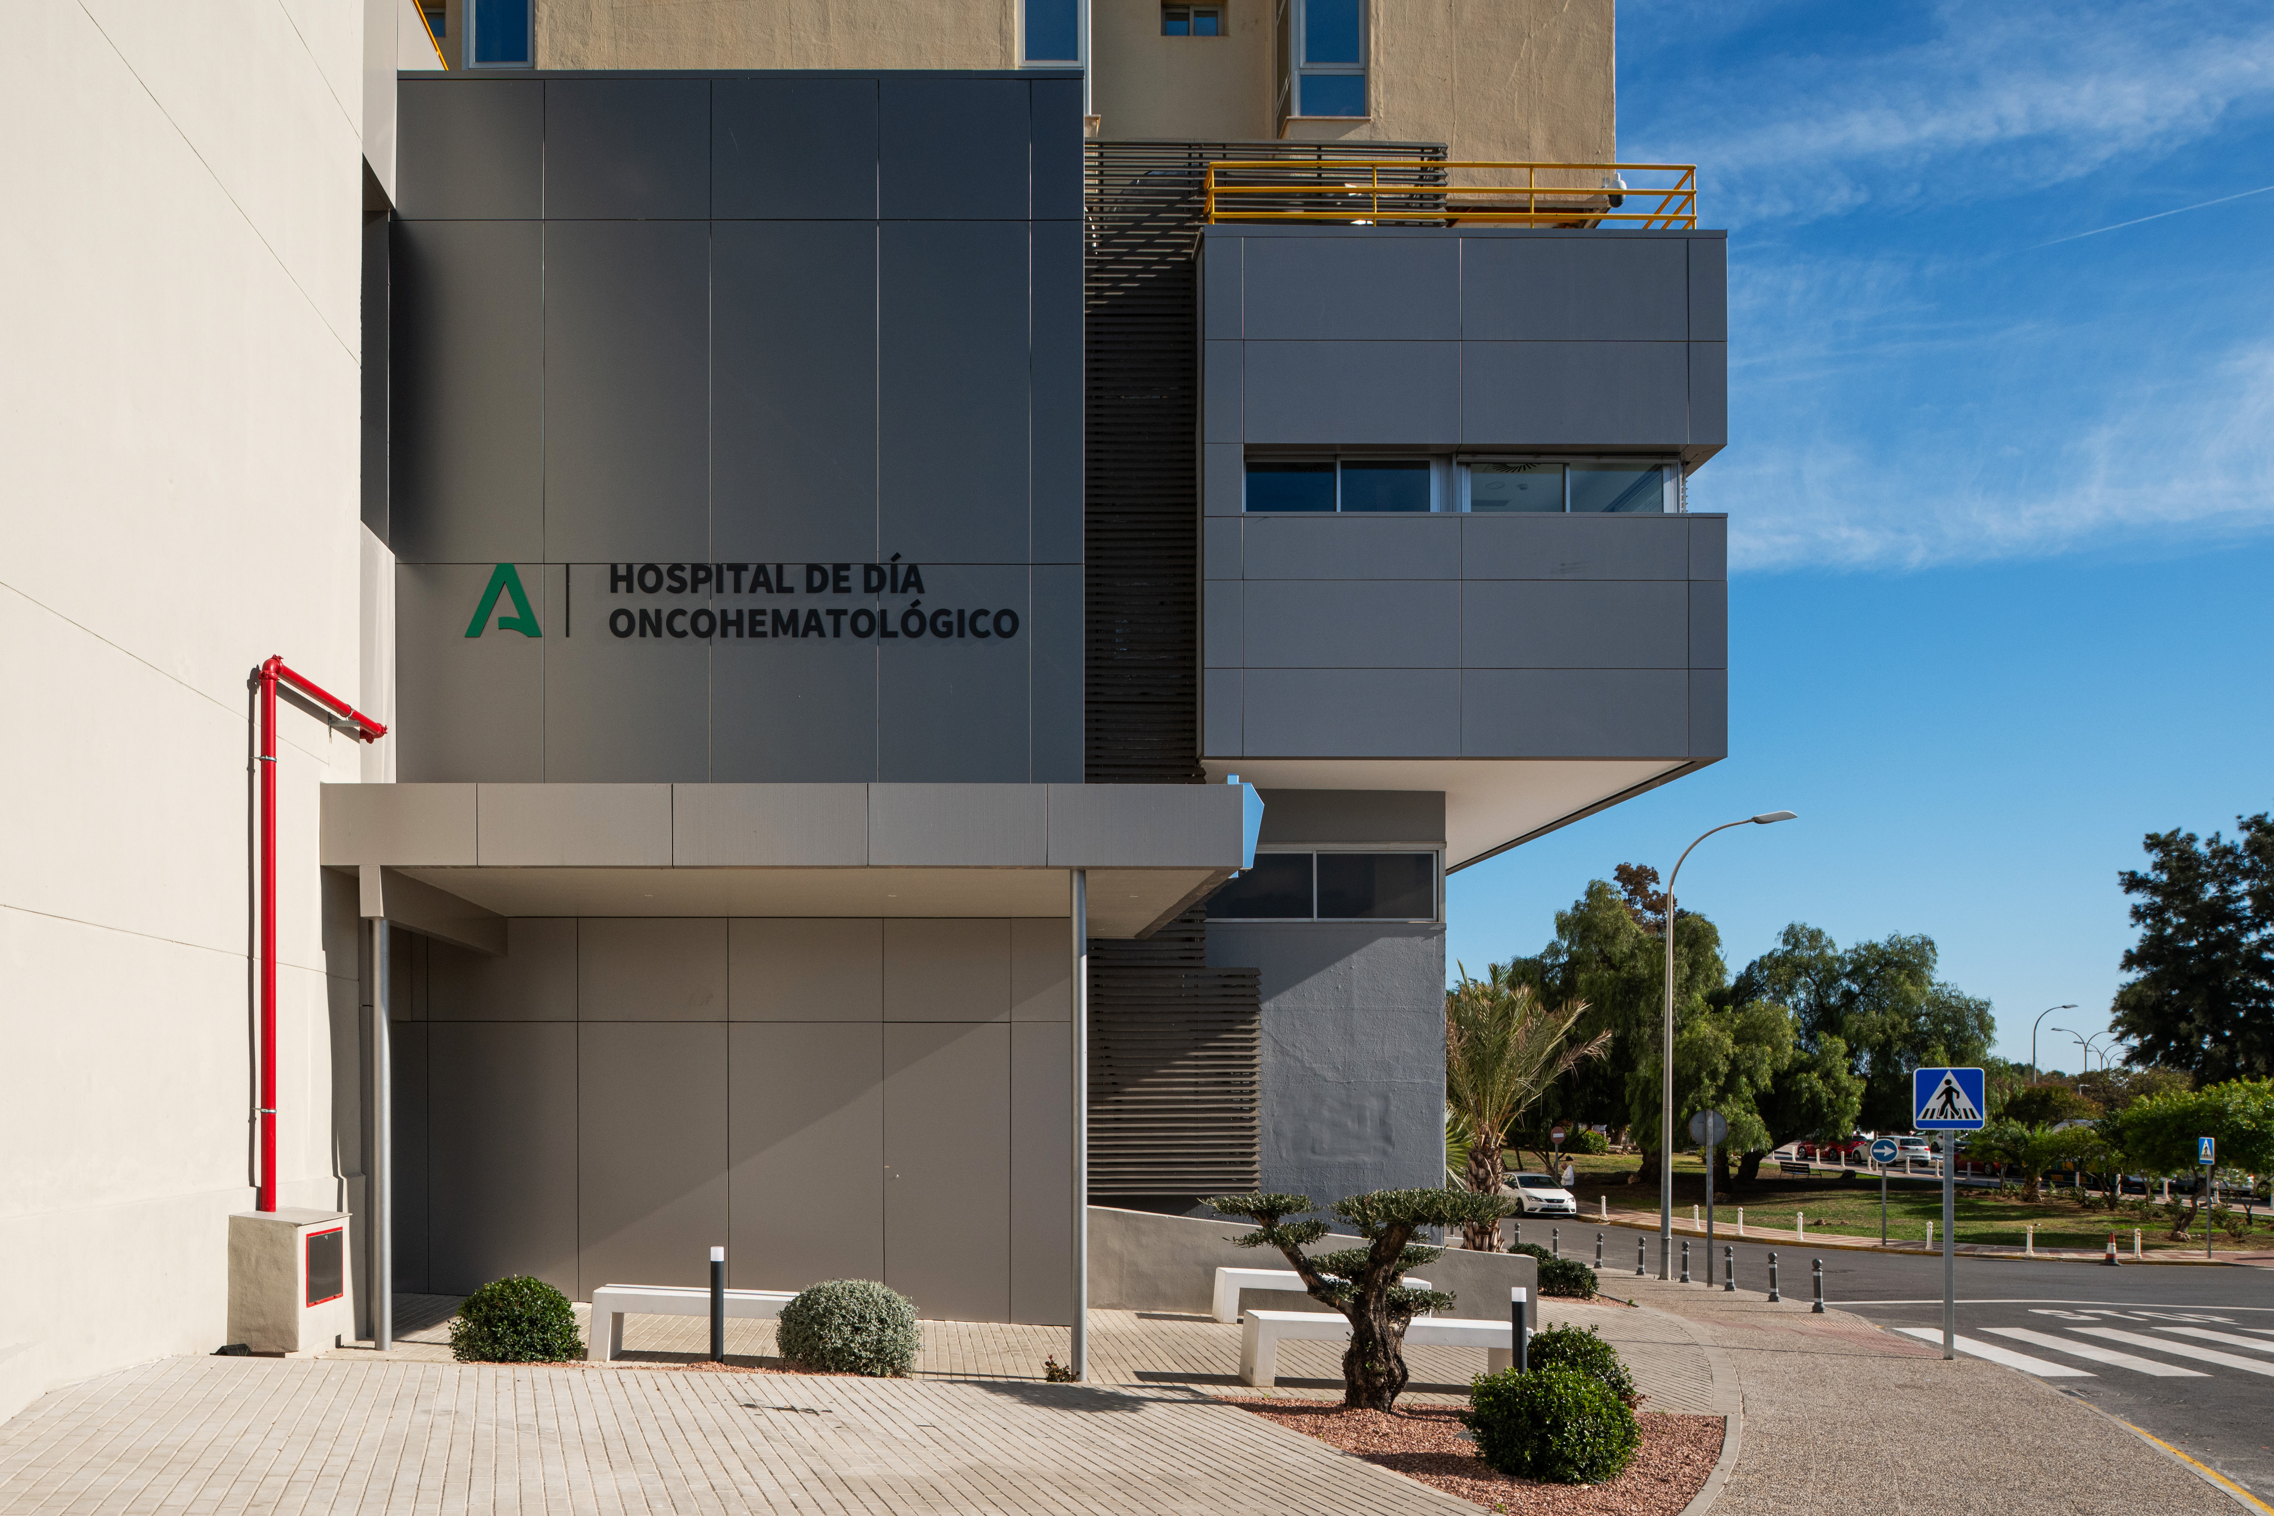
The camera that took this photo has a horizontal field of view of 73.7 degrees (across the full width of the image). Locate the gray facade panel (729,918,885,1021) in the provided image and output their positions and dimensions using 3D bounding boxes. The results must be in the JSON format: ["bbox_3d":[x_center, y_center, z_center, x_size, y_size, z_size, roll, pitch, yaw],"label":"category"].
[{"bbox_3d":[-2.420,1.552,11.125,1.132,0.748,0.050,0,0,0],"label":"gray facade panel"}]

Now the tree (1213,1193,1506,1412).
[{"bbox_3d":[1.346,3.320,9.300,1.820,1.360,1.550,0,0,0],"label":"tree"}]

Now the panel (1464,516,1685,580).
[{"bbox_3d":[4.032,-1.927,13.930,2.101,0.603,0.060,0,0,0],"label":"panel"}]

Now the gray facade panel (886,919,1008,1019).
[{"bbox_3d":[-1.385,1.552,11.125,0.937,0.748,0.050,0,0,0],"label":"gray facade panel"}]

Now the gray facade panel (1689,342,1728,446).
[{"bbox_3d":[5.051,-3.220,13.395,0.337,0.925,0.050,0,0,0],"label":"gray facade panel"}]

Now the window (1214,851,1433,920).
[{"bbox_3d":[1.614,1.131,13.440,2.112,0.613,0.080,0,0,0],"label":"window"}]

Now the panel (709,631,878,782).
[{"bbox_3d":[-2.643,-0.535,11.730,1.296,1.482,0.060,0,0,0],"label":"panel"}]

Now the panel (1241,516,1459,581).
[{"bbox_3d":[1.918,-1.868,13.525,1.938,0.570,0.050,0,0,0],"label":"panel"}]

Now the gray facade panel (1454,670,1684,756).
[{"bbox_3d":[3.987,-0.405,13.830,2.070,0.809,0.060,0,-2,0],"label":"gray facade panel"}]

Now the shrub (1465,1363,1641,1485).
[{"bbox_3d":[2.171,3.473,7.900,0.900,0.640,0.880,0,0,0],"label":"shrub"}]

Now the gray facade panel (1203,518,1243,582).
[{"bbox_3d":[0.701,-1.681,12.175,0.306,0.513,0.050,0,0,0],"label":"gray facade panel"}]

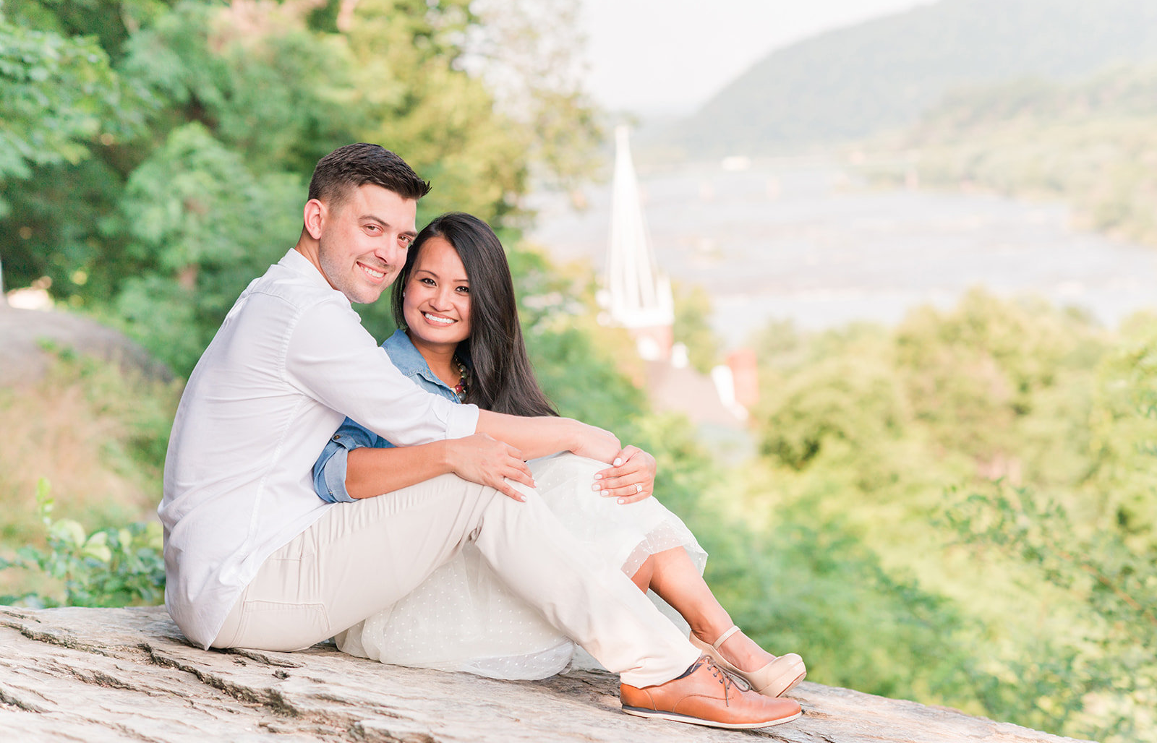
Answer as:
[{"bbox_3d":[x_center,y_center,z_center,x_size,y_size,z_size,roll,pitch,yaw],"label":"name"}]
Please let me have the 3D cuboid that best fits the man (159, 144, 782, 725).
[{"bbox_3d":[-0.169,0.114,4.500,1.000,0.960,0.600,-4,5,-8],"label":"man"}]

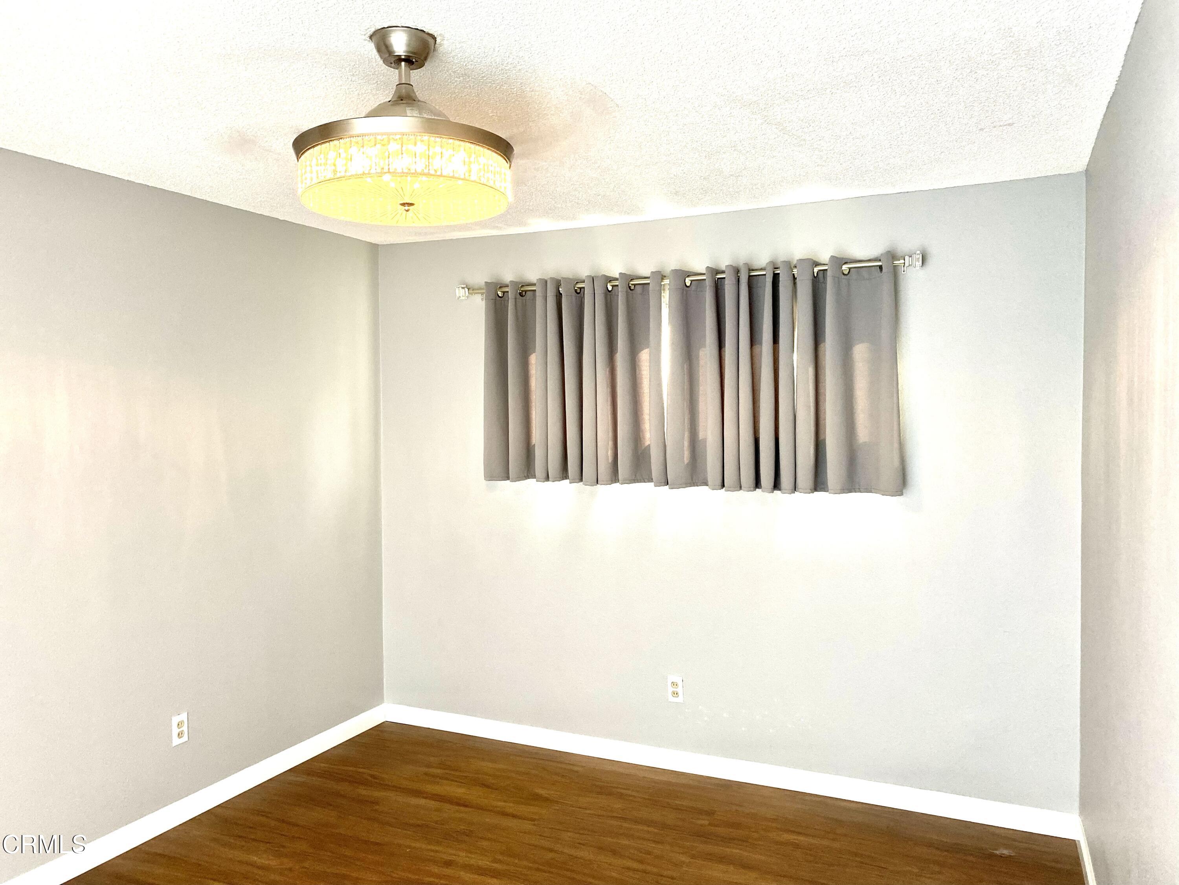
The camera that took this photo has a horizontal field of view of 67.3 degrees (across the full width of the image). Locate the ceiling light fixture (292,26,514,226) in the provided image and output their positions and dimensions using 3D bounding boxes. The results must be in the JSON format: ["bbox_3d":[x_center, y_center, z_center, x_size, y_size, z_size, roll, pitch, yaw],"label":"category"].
[{"bbox_3d":[-0.422,-0.735,2.034,0.497,0.368,0.497,0,2,0],"label":"ceiling light fixture"}]

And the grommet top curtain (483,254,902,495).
[{"bbox_3d":[0.357,-0.268,3.763,1.830,0.925,0.110,0,2,25],"label":"grommet top curtain"}]

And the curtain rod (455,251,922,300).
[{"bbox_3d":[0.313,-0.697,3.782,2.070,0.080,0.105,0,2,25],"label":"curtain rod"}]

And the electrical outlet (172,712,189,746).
[{"bbox_3d":[-1.584,1.112,3.435,0.009,0.115,0.070,0,2,25],"label":"electrical outlet"}]

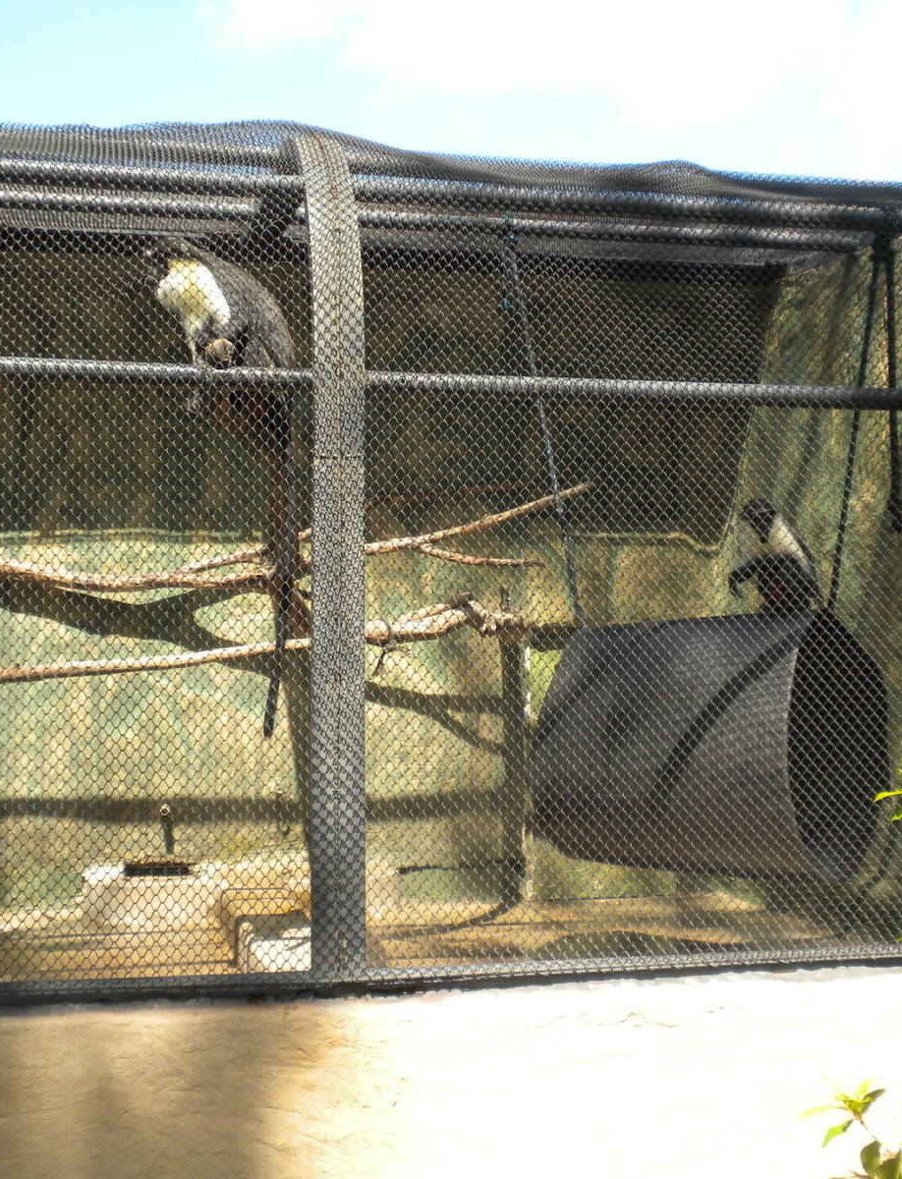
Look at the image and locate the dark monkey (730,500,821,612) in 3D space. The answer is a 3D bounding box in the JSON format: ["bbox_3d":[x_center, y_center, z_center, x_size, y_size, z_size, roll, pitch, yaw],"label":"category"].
[{"bbox_3d":[0.893,-0.067,4.650,0.230,0.360,0.200,4,-8,-41],"label":"dark monkey"}]

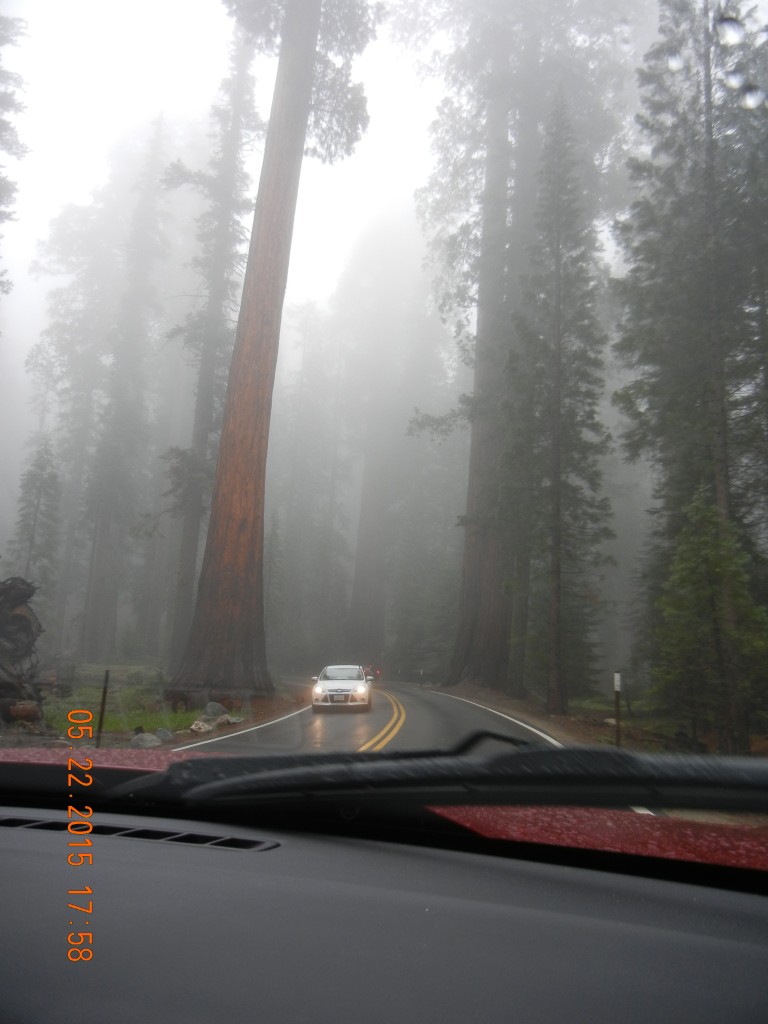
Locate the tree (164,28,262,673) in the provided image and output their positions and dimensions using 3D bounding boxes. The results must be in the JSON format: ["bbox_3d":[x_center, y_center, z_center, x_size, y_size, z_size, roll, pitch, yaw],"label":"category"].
[{"bbox_3d":[-14.548,-15.269,74.347,7.300,57.350,7.300,3,-11,0],"label":"tree"}]

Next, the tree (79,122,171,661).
[{"bbox_3d":[-26.559,-14.630,96.187,8.800,61.300,8.800,3,-11,0],"label":"tree"}]

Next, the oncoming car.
[{"bbox_3d":[-1.360,5.830,29.500,1.850,1.470,4.450,1,-11,1],"label":"oncoming car"}]

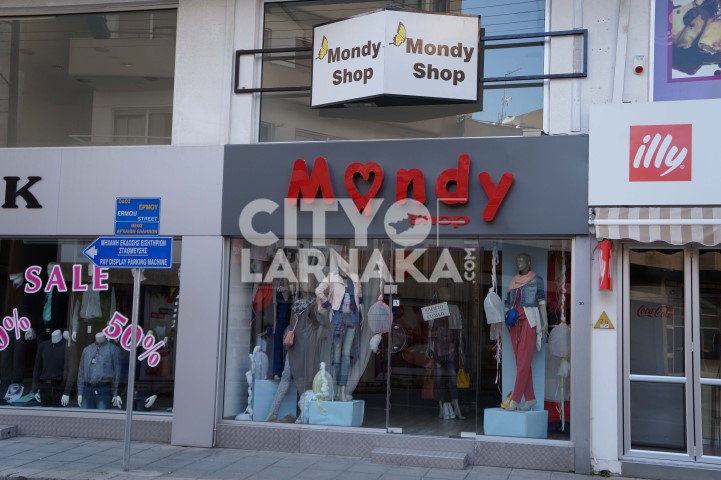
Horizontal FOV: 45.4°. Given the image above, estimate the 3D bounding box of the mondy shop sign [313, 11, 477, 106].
[{"bbox_3d":[0.336,-2.065,9.770,1.967,0.995,0.422,0,-6,14],"label":"mondy shop sign"}]

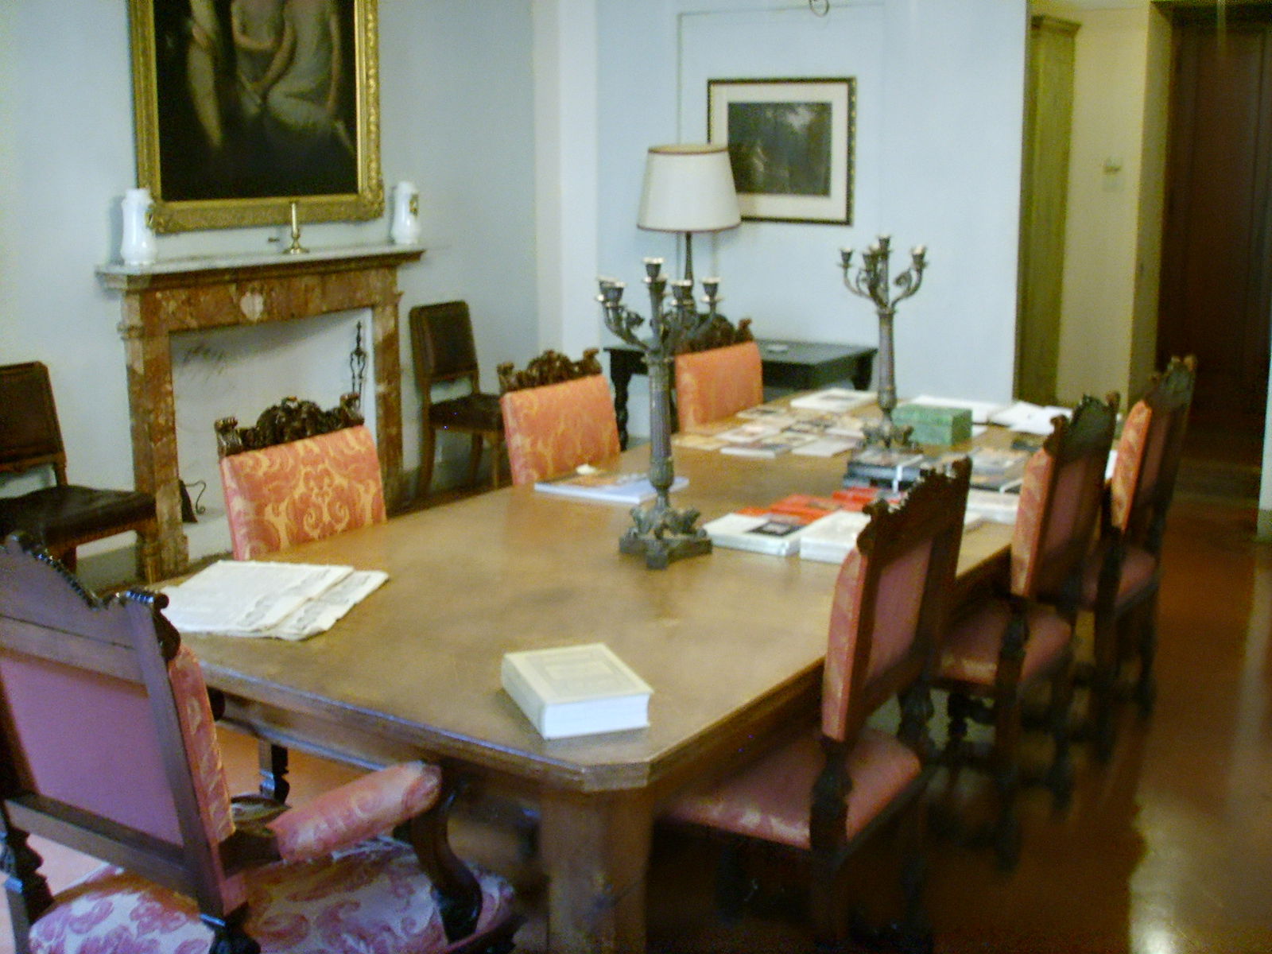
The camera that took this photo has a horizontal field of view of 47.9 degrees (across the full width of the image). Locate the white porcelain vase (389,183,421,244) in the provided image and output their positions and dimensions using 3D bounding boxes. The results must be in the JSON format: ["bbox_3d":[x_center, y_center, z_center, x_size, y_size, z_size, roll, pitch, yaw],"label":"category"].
[{"bbox_3d":[-1.073,-1.228,6.670,0.136,0.276,0.136,-1,12,0],"label":"white porcelain vase"}]

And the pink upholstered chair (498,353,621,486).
[{"bbox_3d":[-0.057,0.173,4.310,0.533,1.099,0.476,8,15,33],"label":"pink upholstered chair"}]

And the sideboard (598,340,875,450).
[{"bbox_3d":[0.510,-0.254,7.042,1.148,0.749,0.640,8,15,33],"label":"sideboard"}]

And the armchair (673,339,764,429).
[{"bbox_3d":[0.478,-0.002,5.080,0.533,1.099,0.476,8,15,33],"label":"armchair"}]

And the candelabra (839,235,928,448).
[{"bbox_3d":[0.736,-0.375,4.156,0.260,0.645,0.260,8,15,34],"label":"candelabra"}]

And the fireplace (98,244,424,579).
[{"bbox_3d":[-1.518,-0.340,6.232,0.260,1.255,1.610,8,15,34],"label":"fireplace"}]

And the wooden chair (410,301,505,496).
[{"bbox_3d":[-0.753,-0.367,7.050,0.560,0.935,0.470,8,15,34],"label":"wooden chair"}]

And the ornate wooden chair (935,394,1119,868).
[{"bbox_3d":[0.818,0.333,3.530,0.533,1.099,0.476,8,15,33],"label":"ornate wooden chair"}]

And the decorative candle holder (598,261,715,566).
[{"bbox_3d":[0.053,-0.141,3.133,0.260,0.650,0.260,8,15,34],"label":"decorative candle holder"}]

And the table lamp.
[{"bbox_3d":[0.258,-1.125,7.022,0.500,0.950,0.500,0,13,0],"label":"table lamp"}]

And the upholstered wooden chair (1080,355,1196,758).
[{"bbox_3d":[1.253,0.190,4.156,0.533,1.099,0.476,8,15,33],"label":"upholstered wooden chair"}]

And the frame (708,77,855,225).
[{"bbox_3d":[0.698,-1.588,6.992,0.810,0.690,0.030,8,15,34],"label":"frame"}]

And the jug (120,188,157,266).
[{"bbox_3d":[-1.901,-0.959,5.477,0.139,0.276,0.139,8,15,33],"label":"jug"}]

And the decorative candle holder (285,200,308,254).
[{"bbox_3d":[-1.463,-1.064,6.112,0.100,0.210,0.100,8,15,34],"label":"decorative candle holder"}]

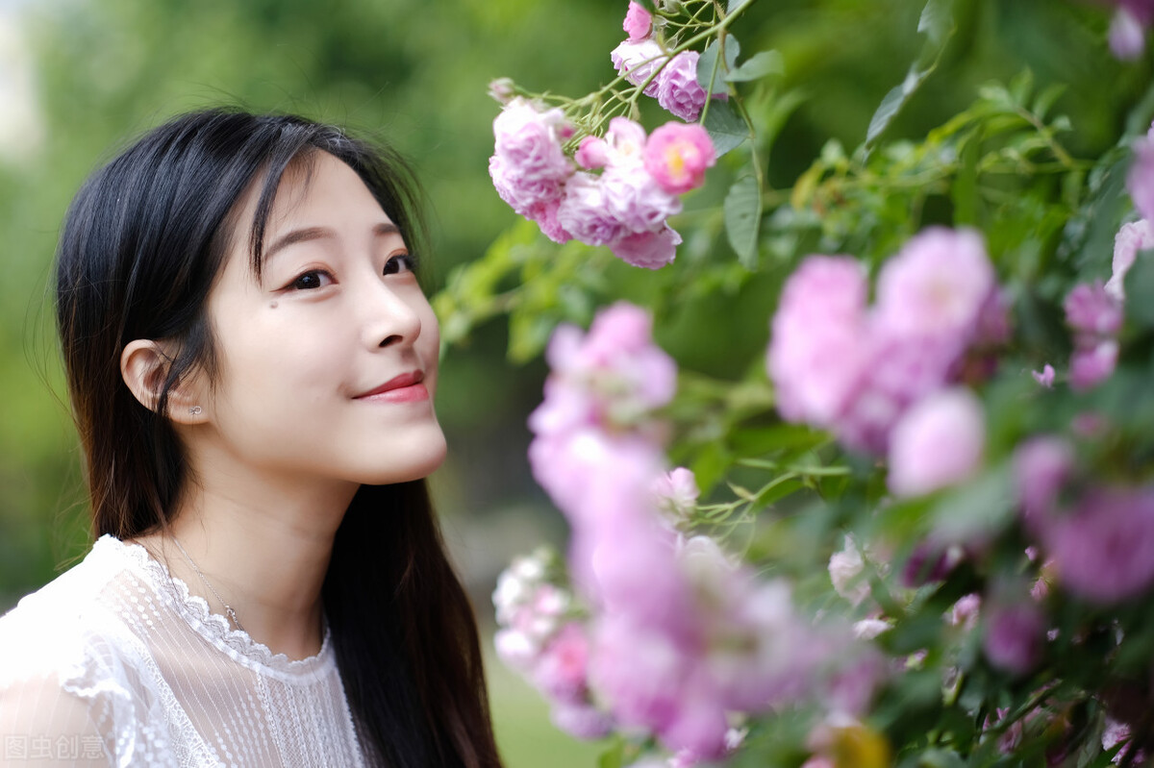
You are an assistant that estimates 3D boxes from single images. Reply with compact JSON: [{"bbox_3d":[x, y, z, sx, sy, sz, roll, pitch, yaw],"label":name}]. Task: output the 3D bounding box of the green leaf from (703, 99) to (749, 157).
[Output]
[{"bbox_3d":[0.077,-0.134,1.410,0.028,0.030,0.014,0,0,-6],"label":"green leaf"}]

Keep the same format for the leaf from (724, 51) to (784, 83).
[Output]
[{"bbox_3d":[0.093,-0.167,1.420,0.037,0.017,0.020,0,0,-37],"label":"leaf"}]

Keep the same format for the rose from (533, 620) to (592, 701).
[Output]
[{"bbox_3d":[-0.006,0.155,1.500,0.034,0.046,0.034,0,0,14],"label":"rose"}]

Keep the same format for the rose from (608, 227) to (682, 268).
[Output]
[{"bbox_3d":[0.035,-0.072,1.380,0.036,0.027,0.032,0,0,-14],"label":"rose"}]

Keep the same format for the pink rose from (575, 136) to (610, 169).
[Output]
[{"bbox_3d":[0.008,-0.118,1.370,0.019,0.018,0.019,0,0,0],"label":"pink rose"}]

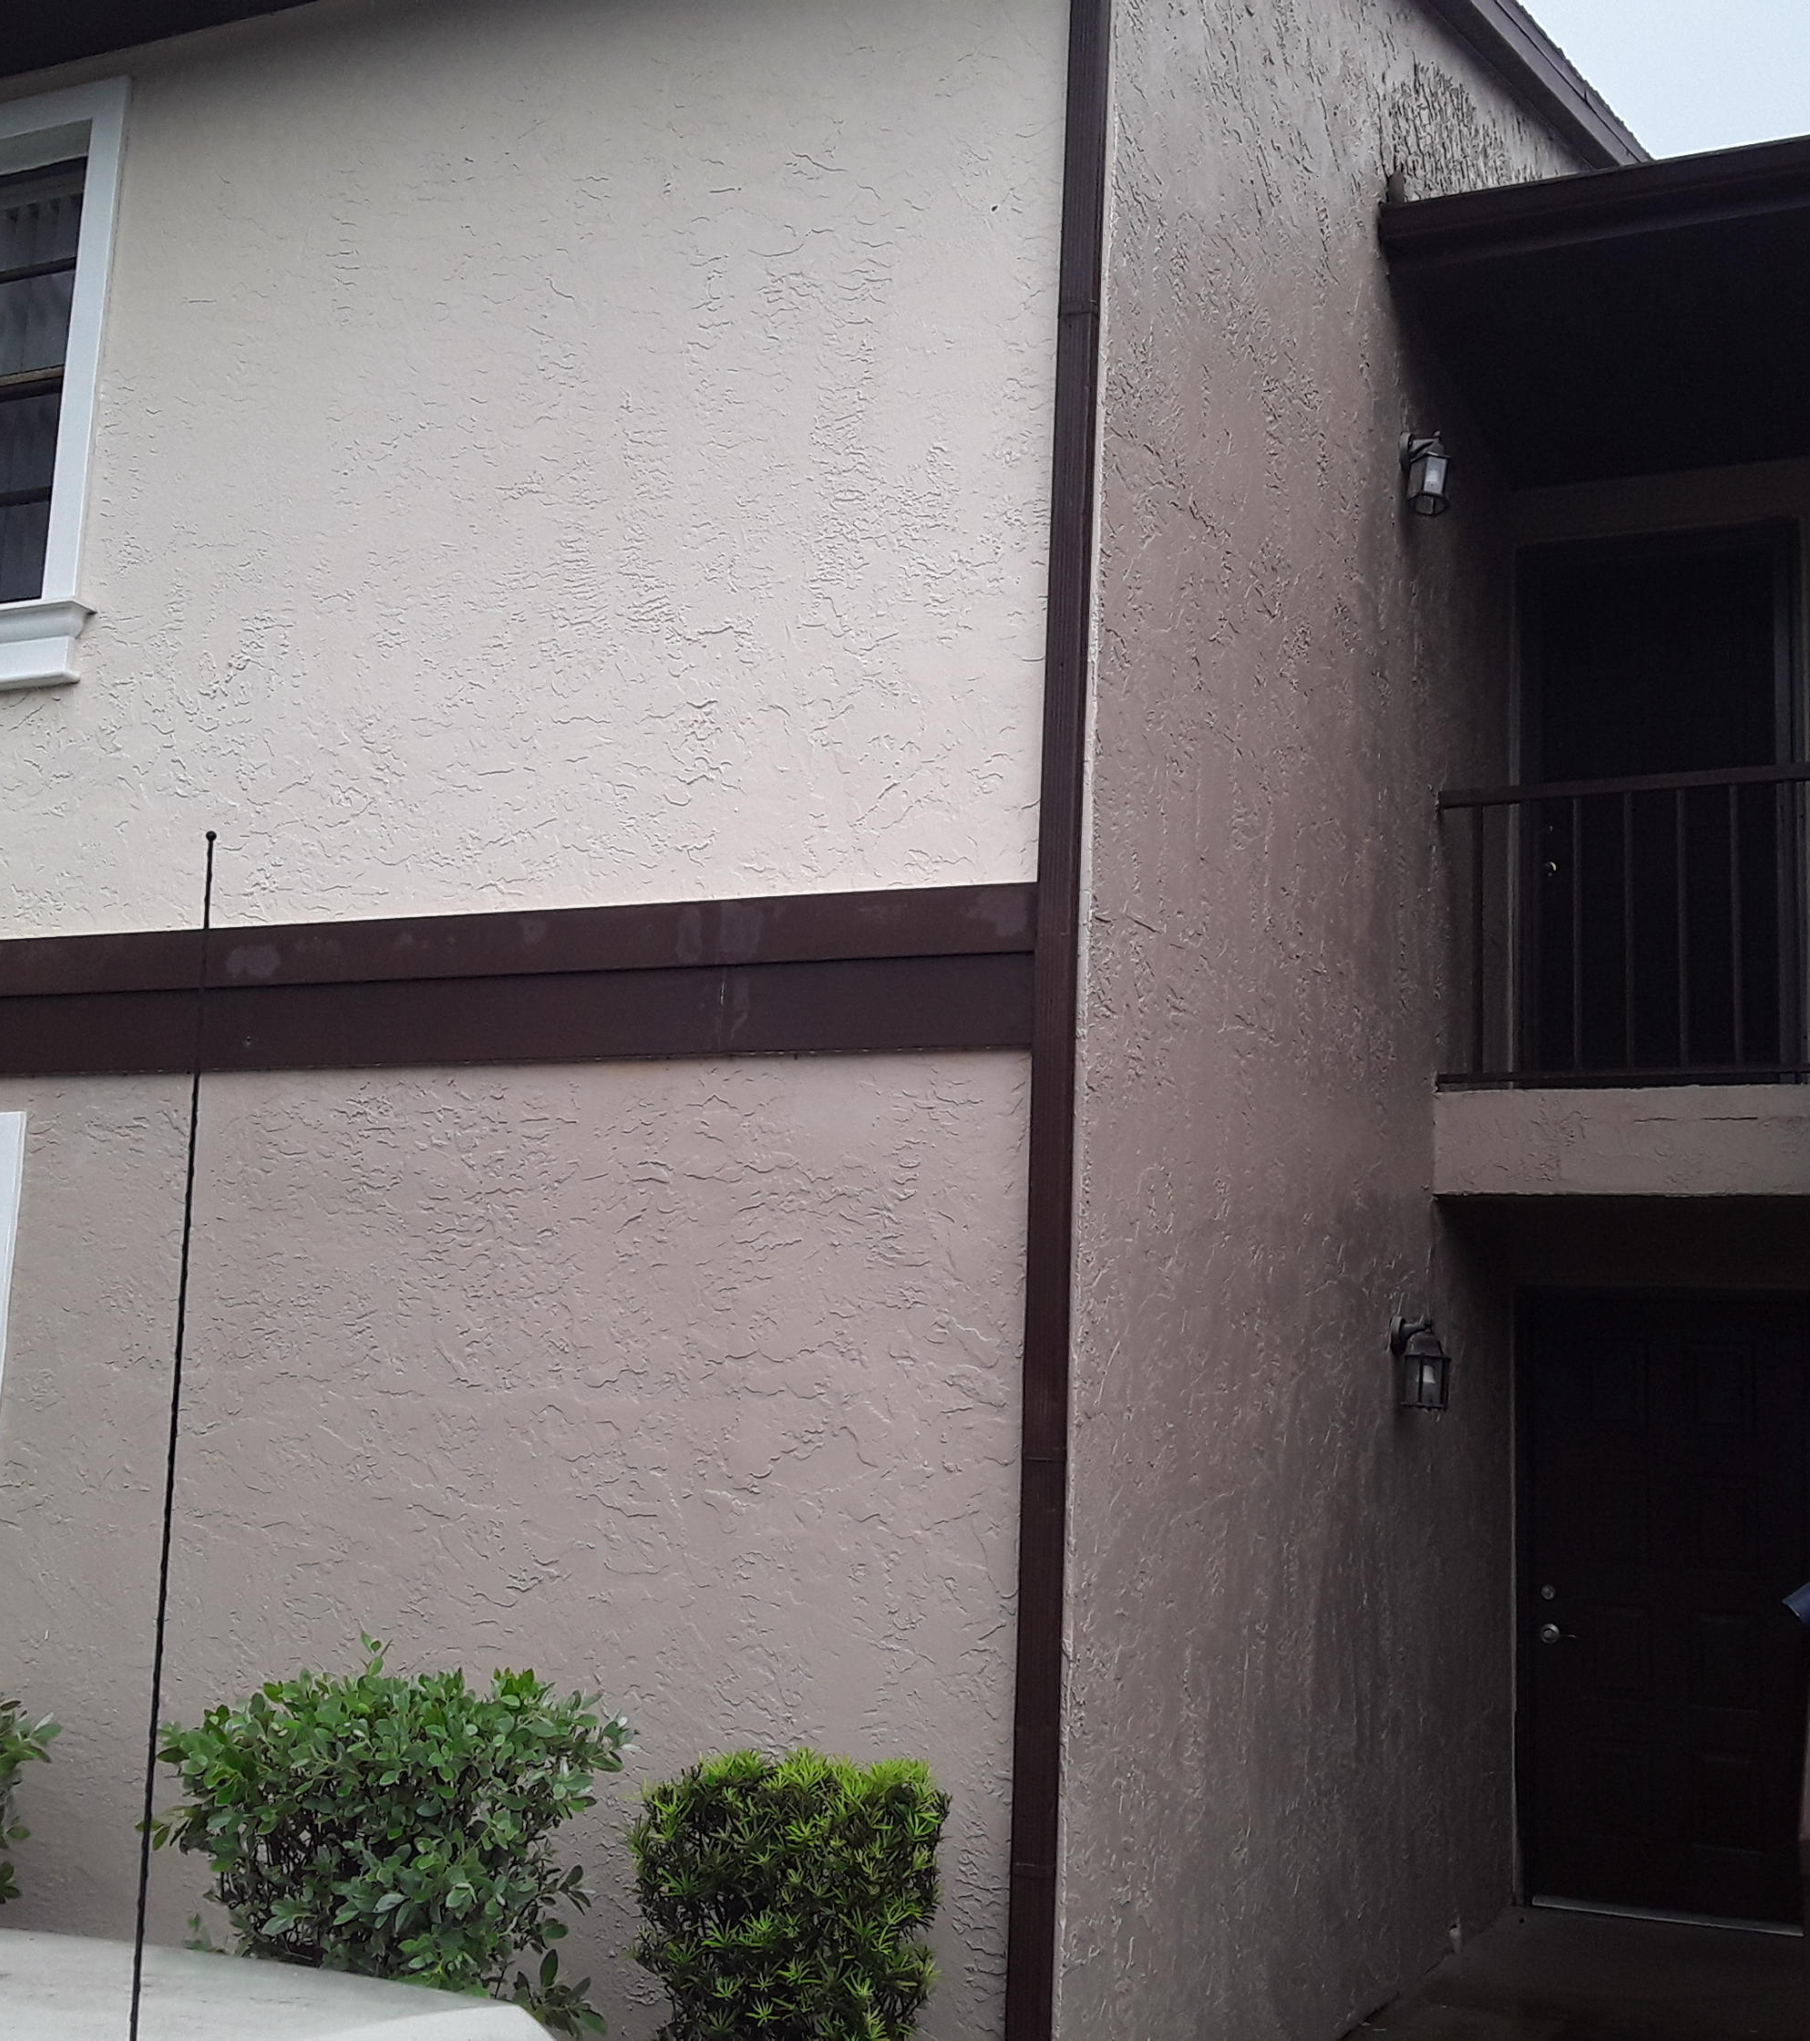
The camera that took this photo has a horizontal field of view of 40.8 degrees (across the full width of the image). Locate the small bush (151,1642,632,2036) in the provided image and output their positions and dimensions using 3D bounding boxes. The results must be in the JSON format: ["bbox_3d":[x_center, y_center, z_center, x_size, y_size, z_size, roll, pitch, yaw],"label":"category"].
[{"bbox_3d":[-0.871,1.702,4.264,0.760,1.100,0.720,2,-9,0],"label":"small bush"}]

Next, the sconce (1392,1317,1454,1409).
[{"bbox_3d":[1.460,0.967,6.853,0.157,0.262,0.140,-2,-10,24],"label":"sconce"}]

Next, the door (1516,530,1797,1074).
[{"bbox_3d":[2.679,-0.726,8.657,0.969,2.055,0.070,-2,-10,24],"label":"door"}]

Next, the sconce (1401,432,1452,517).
[{"bbox_3d":[1.567,-1.645,7.303,0.150,0.250,0.140,-2,-10,24],"label":"sconce"}]

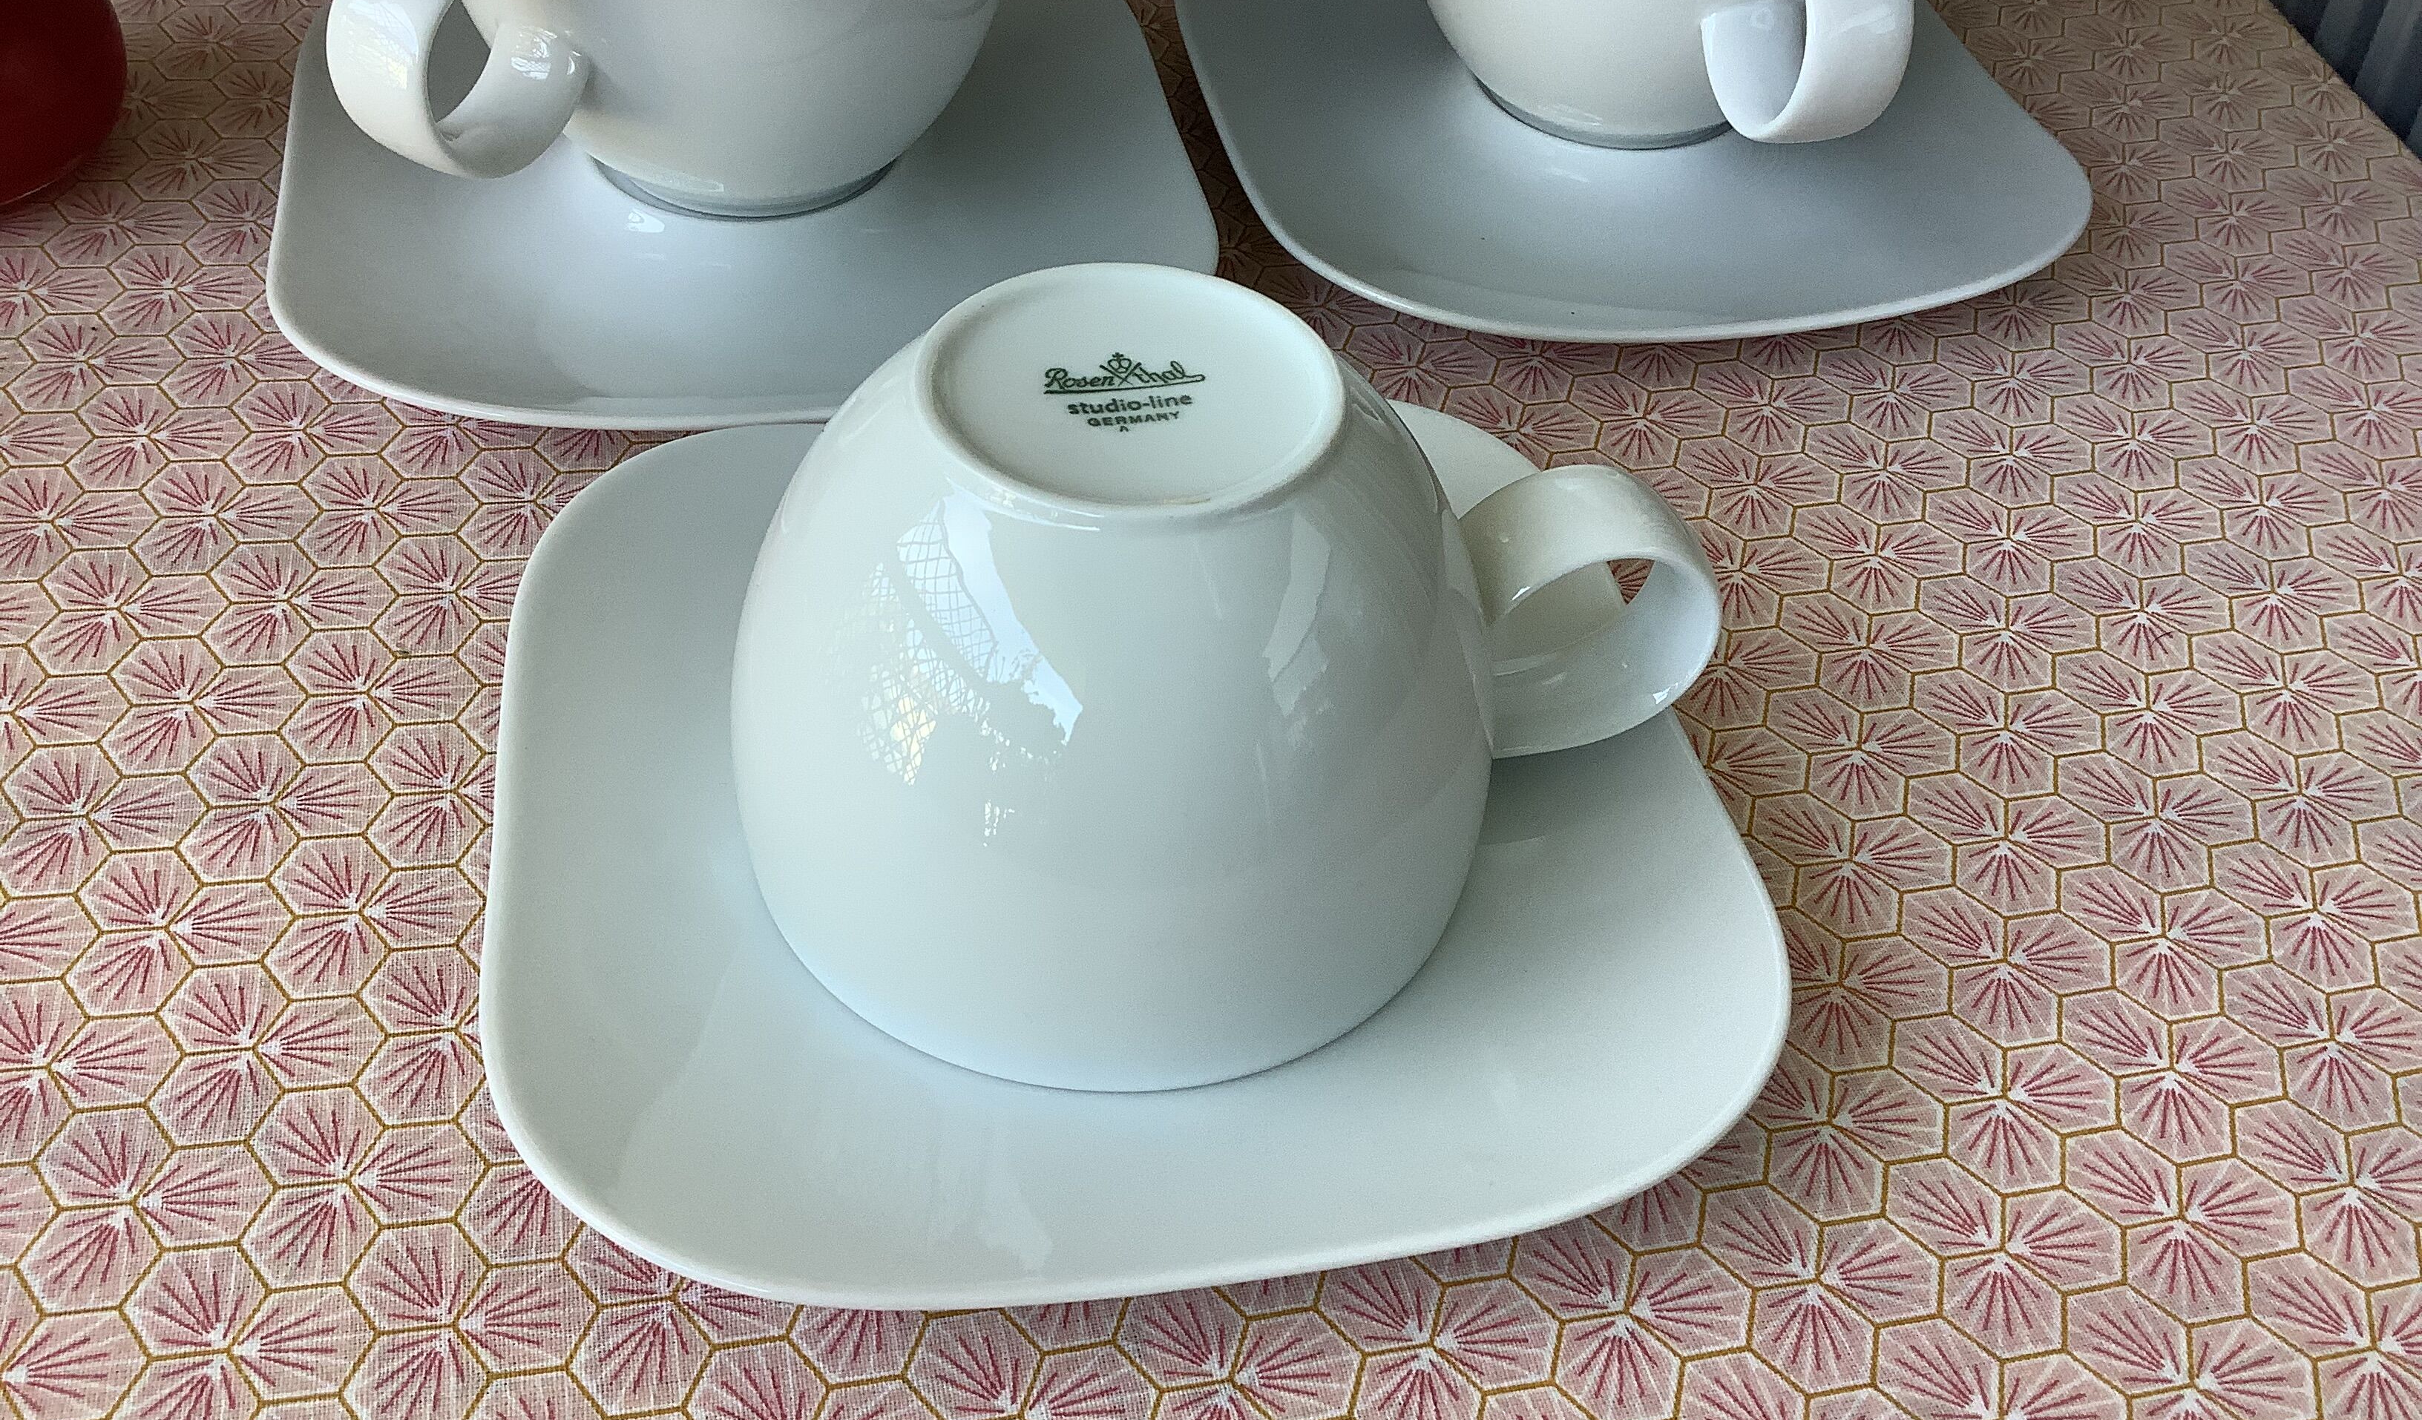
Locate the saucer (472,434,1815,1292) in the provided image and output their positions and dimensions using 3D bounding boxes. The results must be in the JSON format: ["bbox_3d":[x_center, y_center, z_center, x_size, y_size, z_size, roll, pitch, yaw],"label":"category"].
[{"bbox_3d":[-0.012,0.010,0.267,0.145,0.018,0.145,-5,45,-9],"label":"saucer"}]

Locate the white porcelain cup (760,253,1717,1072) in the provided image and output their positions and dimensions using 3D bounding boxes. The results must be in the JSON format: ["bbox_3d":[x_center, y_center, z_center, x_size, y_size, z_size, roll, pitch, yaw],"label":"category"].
[{"bbox_3d":[0.002,-0.012,0.248,0.114,0.063,0.090,-3,45,-7],"label":"white porcelain cup"}]

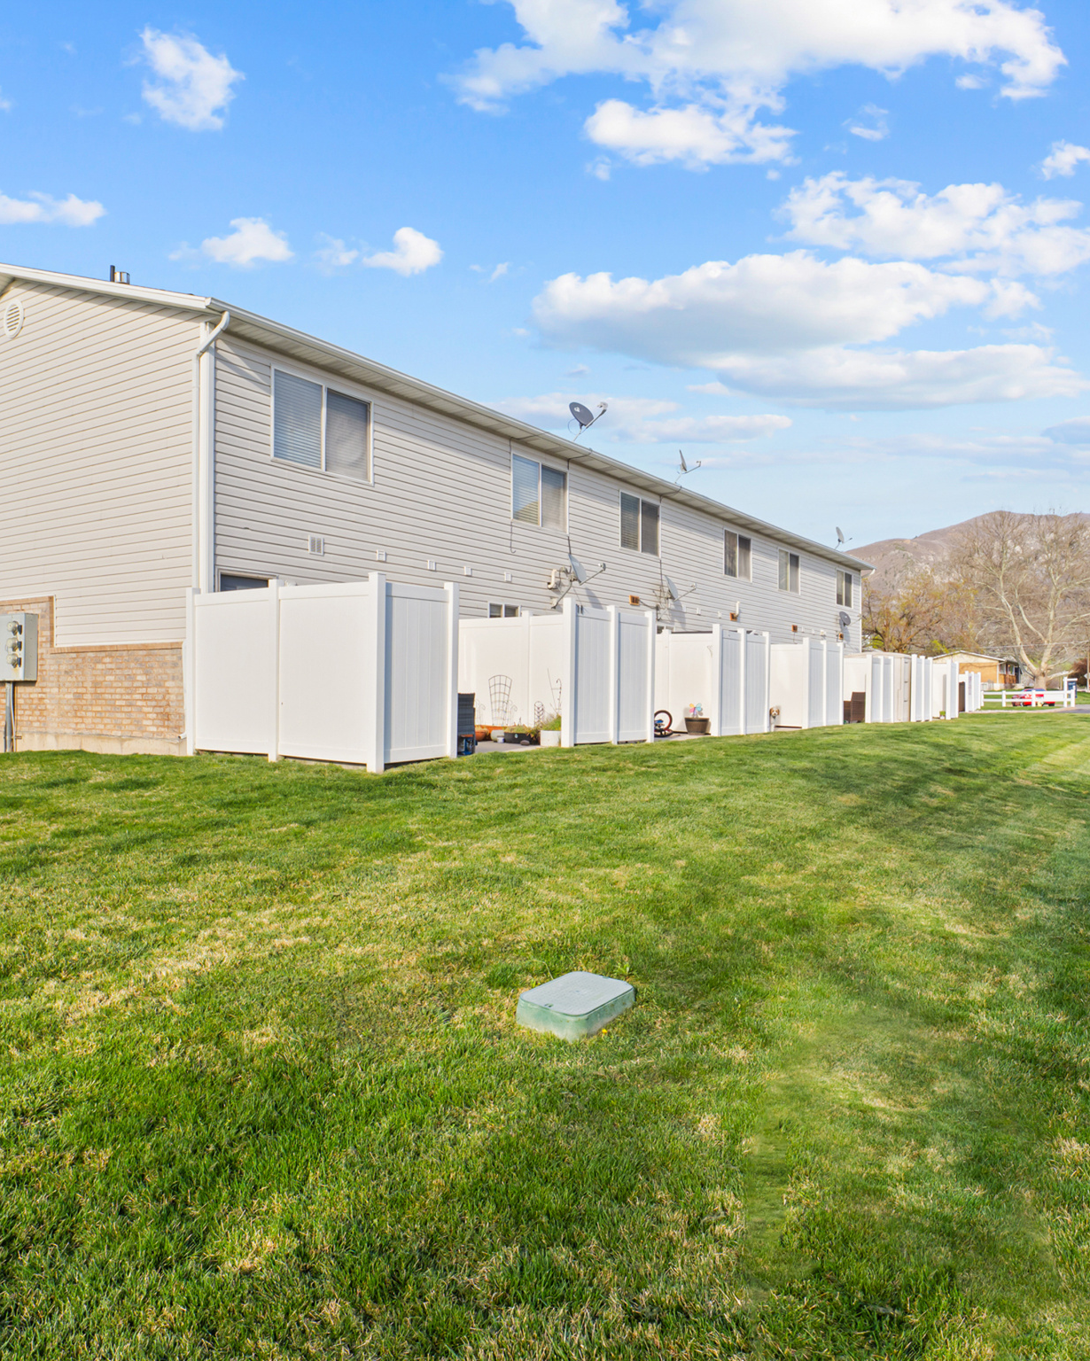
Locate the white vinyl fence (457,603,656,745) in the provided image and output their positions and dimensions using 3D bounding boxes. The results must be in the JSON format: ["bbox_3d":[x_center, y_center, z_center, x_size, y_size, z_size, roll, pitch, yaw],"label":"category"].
[{"bbox_3d":[-0.253,-0.085,14.603,3.150,2.010,2.540,0,-1,34],"label":"white vinyl fence"}]

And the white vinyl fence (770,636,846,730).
[{"bbox_3d":[5.263,0.092,22.825,3.150,1.990,2.821,0,-1,34],"label":"white vinyl fence"}]

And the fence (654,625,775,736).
[{"bbox_3d":[2.494,0.019,18.698,3.150,2.000,2.599,0,-1,34],"label":"fence"}]

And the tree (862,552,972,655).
[{"bbox_3d":[34.177,-4.958,88.000,11.899,12.692,11.500,0,-1,0],"label":"tree"}]

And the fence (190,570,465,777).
[{"bbox_3d":[-2.640,-0.072,11.044,3.150,2.030,1.328,0,-1,34],"label":"fence"}]

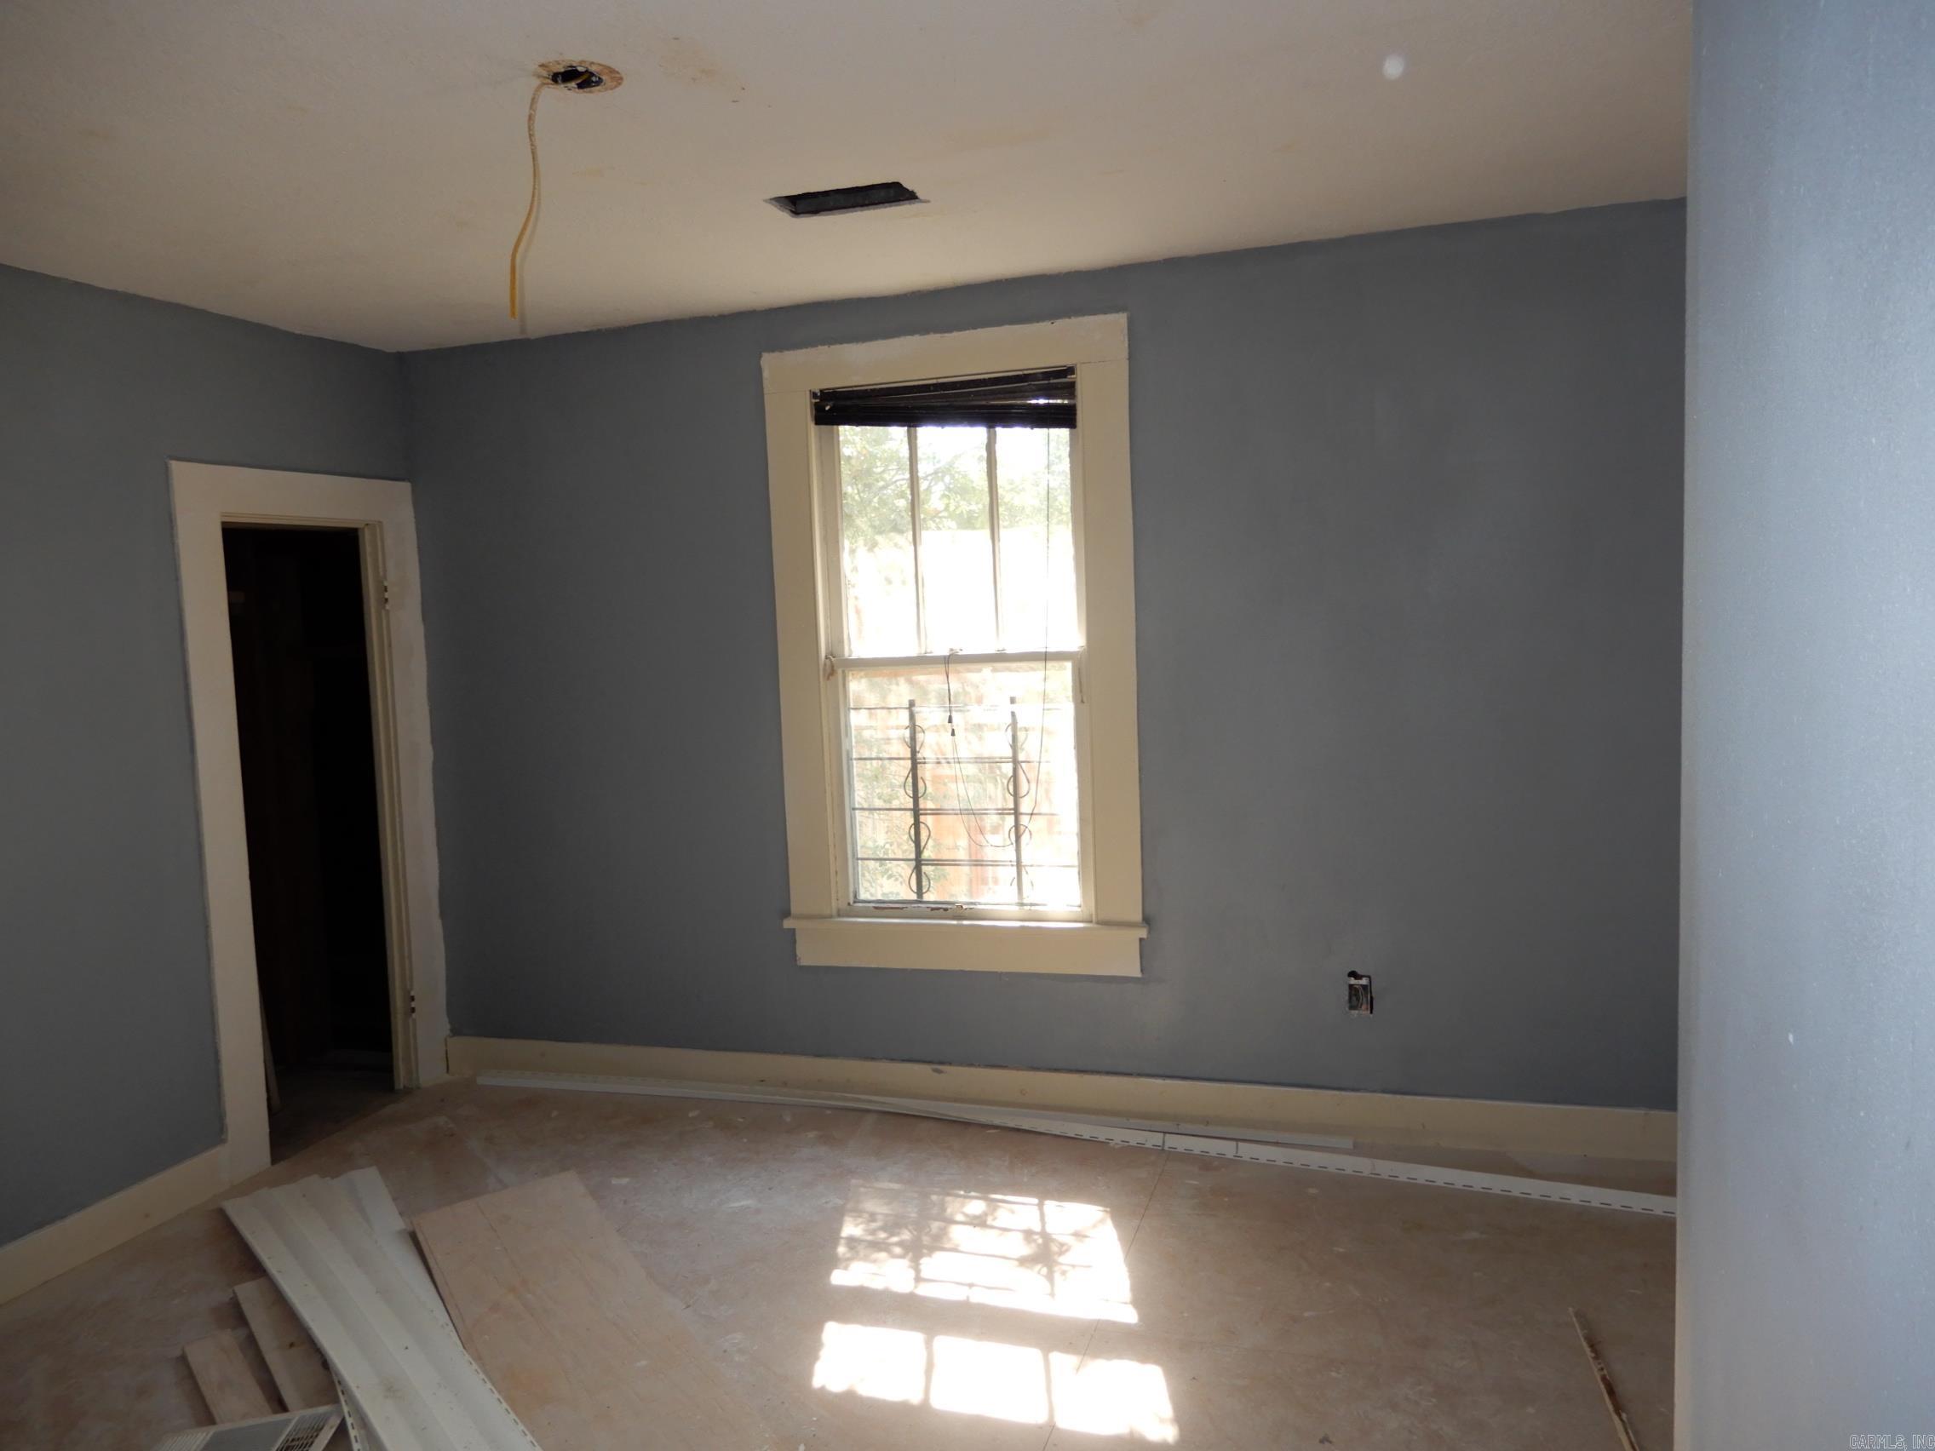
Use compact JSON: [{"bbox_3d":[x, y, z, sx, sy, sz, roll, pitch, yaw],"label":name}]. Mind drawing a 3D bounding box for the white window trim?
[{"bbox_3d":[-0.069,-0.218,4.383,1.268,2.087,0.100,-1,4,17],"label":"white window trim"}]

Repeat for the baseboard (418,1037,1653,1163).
[{"bbox_3d":[0.078,1.226,4.469,4.272,0.150,0.025,-1,4,17],"label":"baseboard"}]

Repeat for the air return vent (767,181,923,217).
[{"bbox_3d":[-0.306,-1.338,3.377,0.360,0.045,0.155,-1,4,17],"label":"air return vent"}]

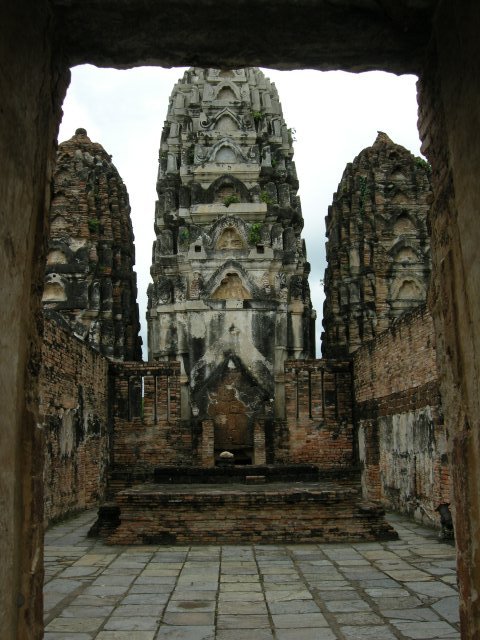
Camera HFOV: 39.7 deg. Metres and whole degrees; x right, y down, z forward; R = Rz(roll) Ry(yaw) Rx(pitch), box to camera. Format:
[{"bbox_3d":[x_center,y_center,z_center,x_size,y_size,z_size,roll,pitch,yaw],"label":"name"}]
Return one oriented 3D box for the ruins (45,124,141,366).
[{"bbox_3d":[-5.483,-0.699,21.897,4.200,11.500,4.200,-1,-10,-1],"label":"ruins"}]

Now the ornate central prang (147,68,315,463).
[{"bbox_3d":[-0.388,-2.582,22.122,5.350,14.500,5.400,-1,-10,-1],"label":"ornate central prang"}]

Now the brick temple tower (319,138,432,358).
[{"bbox_3d":[4.939,-0.854,22.097,4.250,11.500,4.200,-1,-10,-1],"label":"brick temple tower"}]

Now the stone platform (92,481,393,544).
[{"bbox_3d":[0.005,3.516,12.320,4.980,0.770,3.300,-1,-10,-1],"label":"stone platform"}]

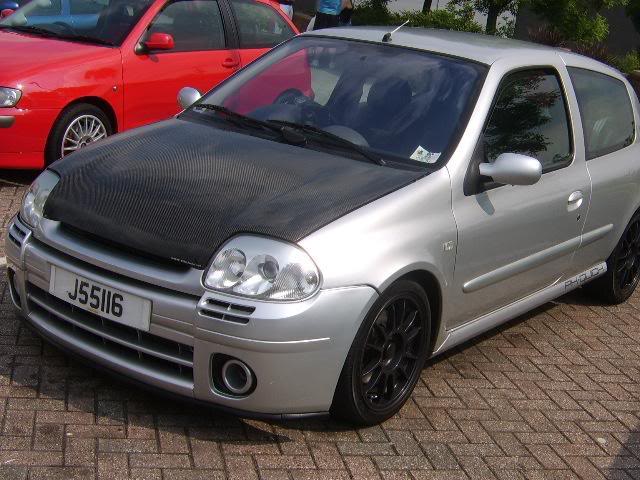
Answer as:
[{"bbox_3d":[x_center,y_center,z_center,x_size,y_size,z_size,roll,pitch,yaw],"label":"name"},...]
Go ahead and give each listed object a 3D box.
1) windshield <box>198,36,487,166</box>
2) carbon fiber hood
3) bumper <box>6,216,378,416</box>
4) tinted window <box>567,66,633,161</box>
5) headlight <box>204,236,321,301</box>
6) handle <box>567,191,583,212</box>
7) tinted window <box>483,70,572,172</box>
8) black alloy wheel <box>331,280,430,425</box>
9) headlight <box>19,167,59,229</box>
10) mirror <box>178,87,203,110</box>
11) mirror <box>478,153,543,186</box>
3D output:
[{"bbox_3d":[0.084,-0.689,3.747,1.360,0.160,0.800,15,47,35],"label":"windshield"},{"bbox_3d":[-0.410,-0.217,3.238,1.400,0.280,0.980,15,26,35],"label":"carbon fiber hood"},{"bbox_3d":[-0.615,0.210,3.116,1.620,0.450,0.530,15,17,35],"label":"bumper"},{"bbox_3d":[1.539,-0.680,4.573,0.080,0.450,0.870,-4,5,38],"label":"tinted window"},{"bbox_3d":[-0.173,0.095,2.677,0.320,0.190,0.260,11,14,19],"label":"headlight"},{"bbox_3d":[1.234,-0.192,4.151,0.050,0.100,0.170,15,17,35],"label":"handle"},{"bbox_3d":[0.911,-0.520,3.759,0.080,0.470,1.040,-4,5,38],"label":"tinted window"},{"bbox_3d":[0.192,0.395,3.152,0.200,0.575,0.575,14,16,32],"label":"black alloy wheel"},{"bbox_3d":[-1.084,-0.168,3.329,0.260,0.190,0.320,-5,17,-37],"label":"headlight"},{"bbox_3d":[-0.637,-0.695,4.271,0.225,0.140,0.140,15,17,35],"label":"mirror"},{"bbox_3d":[0.741,-0.273,3.289,0.225,0.140,0.140,15,17,35],"label":"mirror"}]

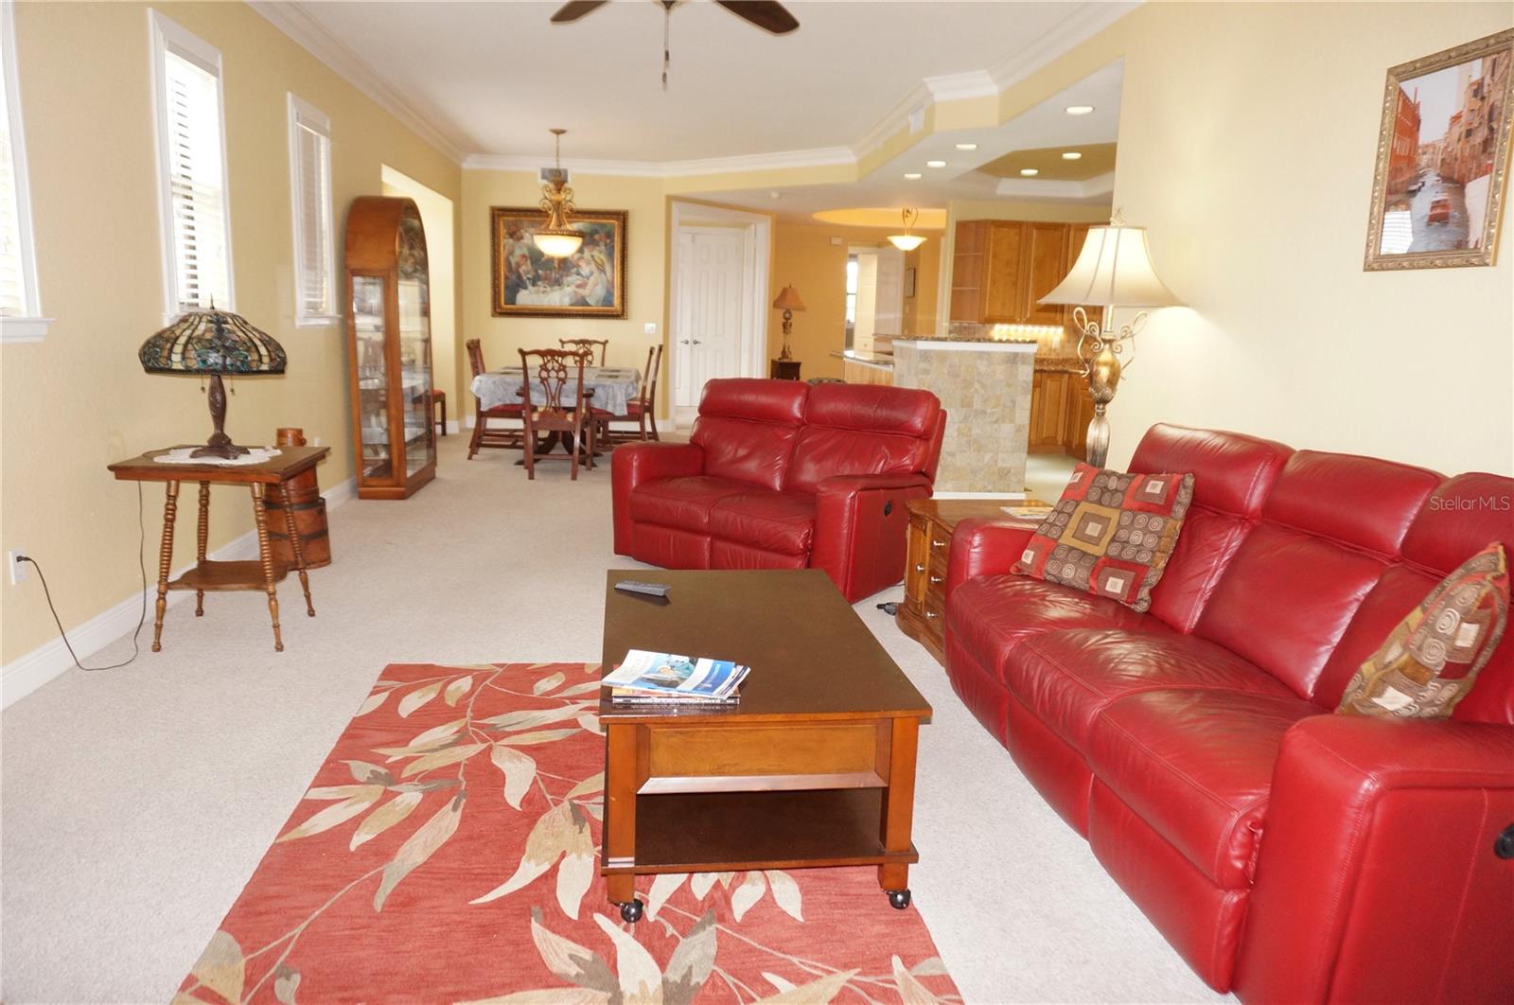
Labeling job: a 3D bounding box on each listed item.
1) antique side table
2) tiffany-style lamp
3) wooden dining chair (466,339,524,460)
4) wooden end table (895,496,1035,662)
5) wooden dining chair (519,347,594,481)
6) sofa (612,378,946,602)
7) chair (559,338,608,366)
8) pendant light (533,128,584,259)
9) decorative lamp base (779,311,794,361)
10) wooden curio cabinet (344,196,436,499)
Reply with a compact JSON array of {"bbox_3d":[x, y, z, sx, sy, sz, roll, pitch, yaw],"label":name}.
[{"bbox_3d":[-2.108,0.171,4.057,0.607,0.716,0.626,0,10,-9],"label":"antique side table"},{"bbox_3d":[-2.131,-0.498,3.976,0.509,0.626,0.509,0,10,-9],"label":"tiffany-style lamp"},{"bbox_3d":[-2.186,-0.886,8.774,0.589,0.996,0.559,0,10,-8],"label":"wooden dining chair"},{"bbox_3d":[0.988,0.321,4.143,0.679,0.561,0.731,1,10,-6],"label":"wooden end table"},{"bbox_3d":[-1.564,-0.709,7.914,0.559,0.996,0.589,1,10,-7],"label":"wooden dining chair"},{"bbox_3d":[0.120,-0.146,5.290,1.412,0.940,0.996,8,12,32],"label":"sofa"},{"bbox_3d":[-1.833,-1.170,10.641,0.540,1.031,0.570,1,10,-6],"label":"chair"},{"bbox_3d":[-1.824,-2.799,9.237,0.450,1.185,0.450,1,10,-6],"label":"pendant light"},{"bbox_3d":[0.369,-2.081,12.586,0.193,0.597,0.193,1,10,-6],"label":"decorative lamp base"},{"bbox_3d":[-2.523,-1.062,7.015,0.340,1.951,0.945,1,10,-6],"label":"wooden curio cabinet"}]

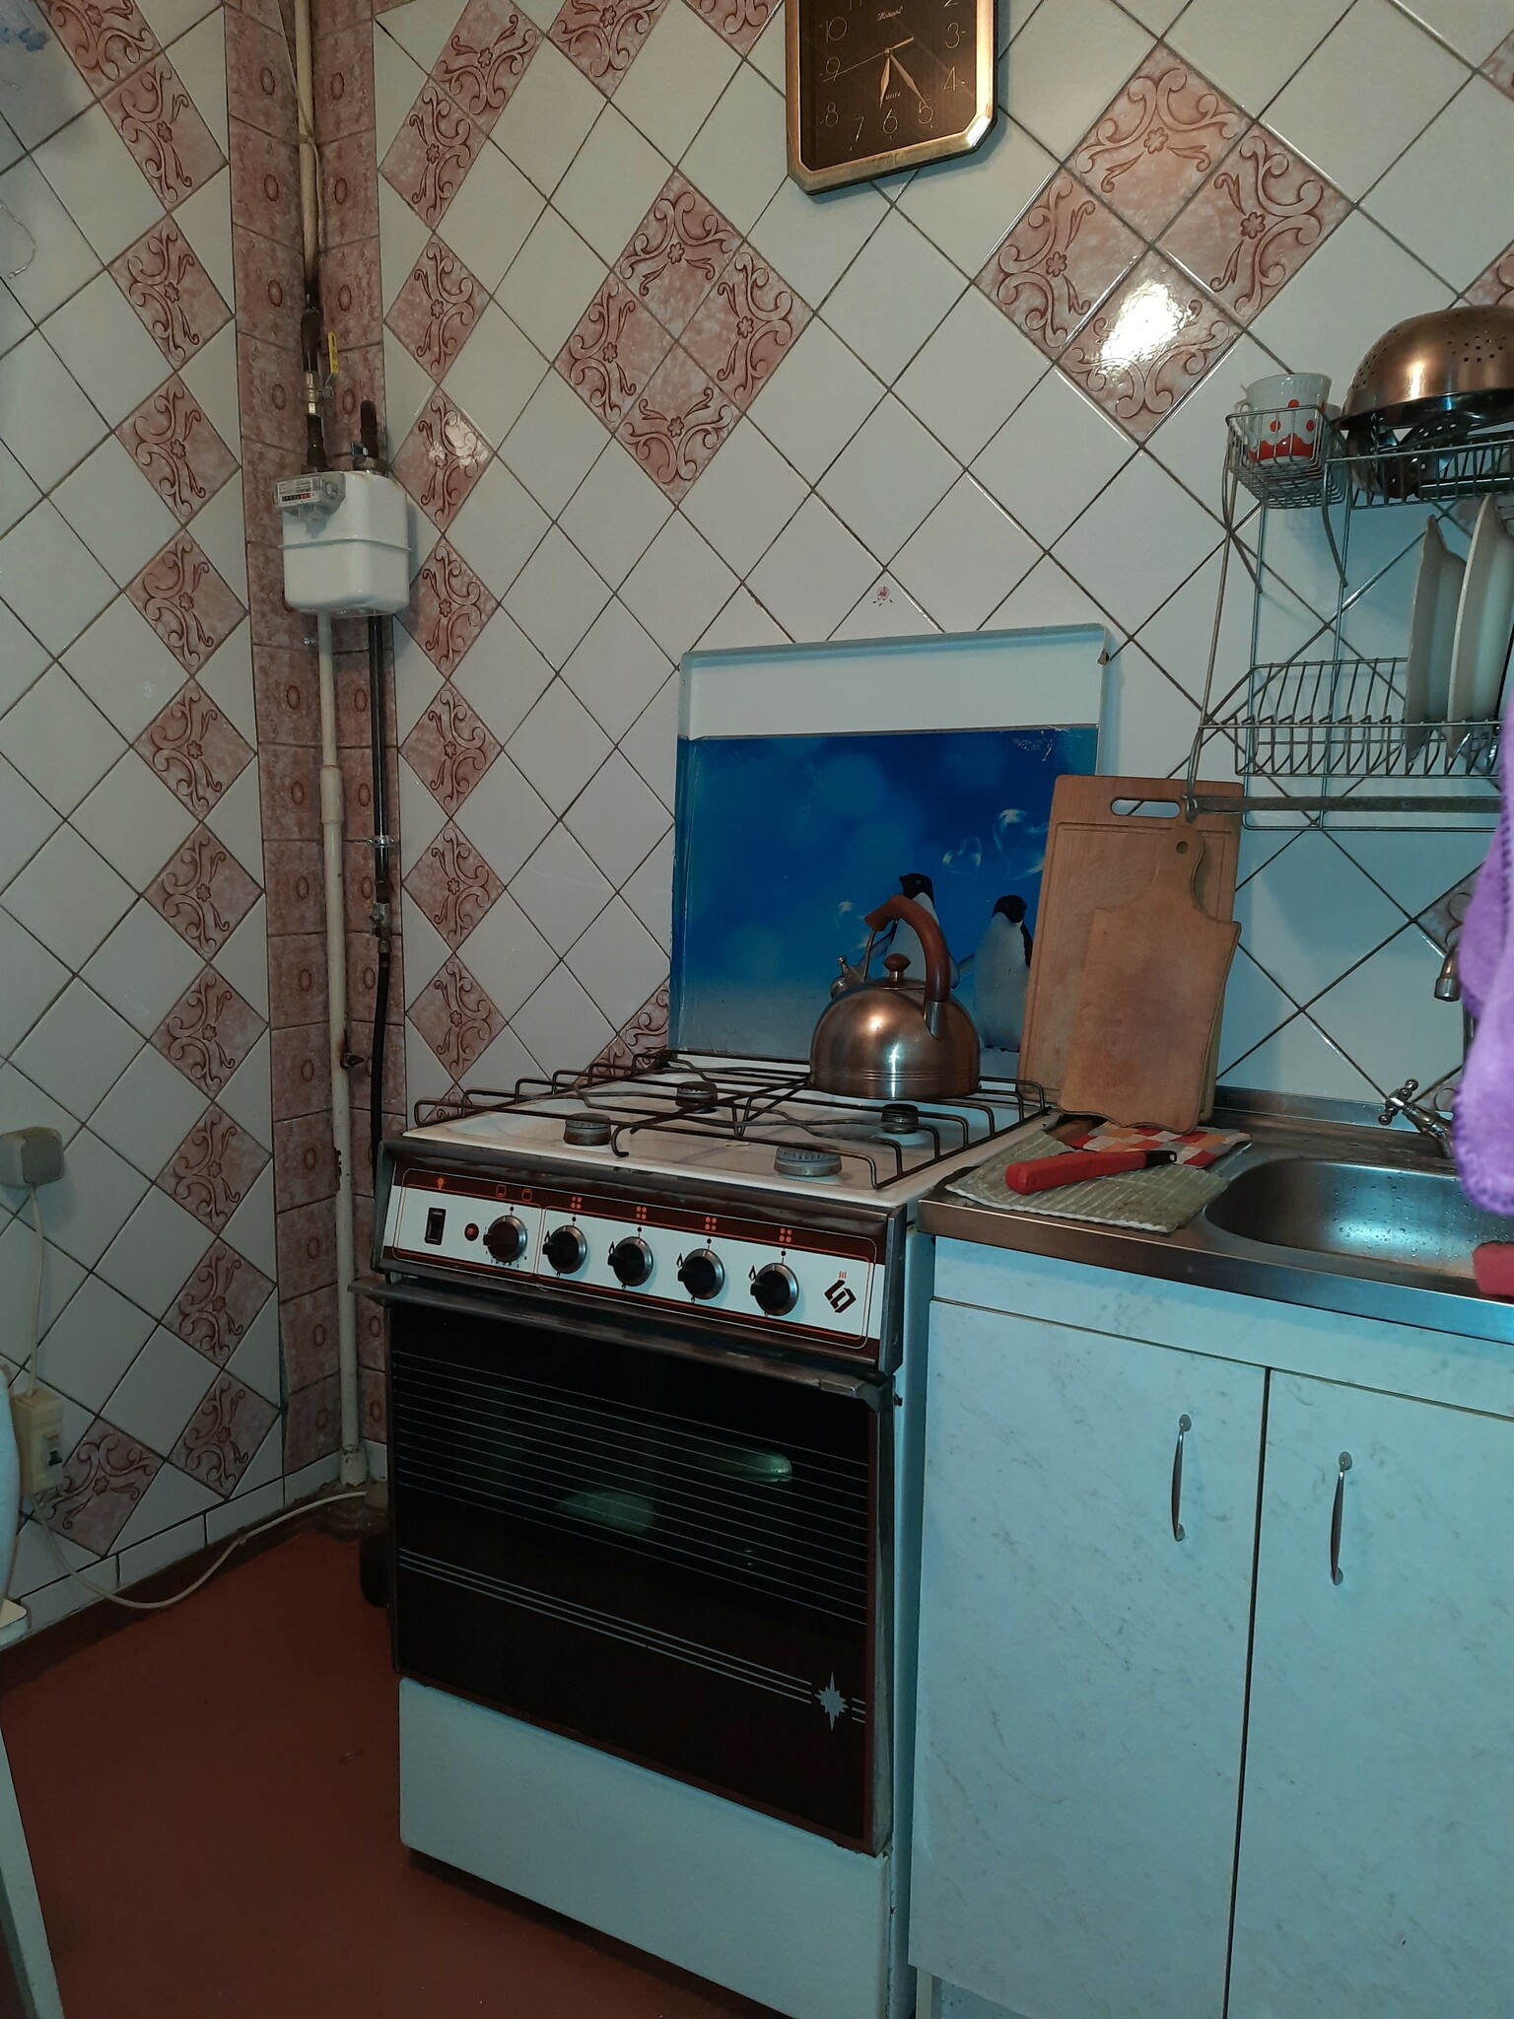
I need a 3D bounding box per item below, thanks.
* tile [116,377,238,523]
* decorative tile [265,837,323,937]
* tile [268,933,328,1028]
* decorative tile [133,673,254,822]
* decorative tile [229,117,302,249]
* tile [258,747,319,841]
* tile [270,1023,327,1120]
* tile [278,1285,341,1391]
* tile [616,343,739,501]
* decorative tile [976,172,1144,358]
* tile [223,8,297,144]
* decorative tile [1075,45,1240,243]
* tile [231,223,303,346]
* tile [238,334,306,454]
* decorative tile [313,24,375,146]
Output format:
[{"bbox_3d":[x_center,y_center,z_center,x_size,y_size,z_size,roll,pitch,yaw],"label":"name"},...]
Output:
[{"bbox_3d":[-0.842,-0.815,2.040,0.010,0.150,0.150,5,54,30],"label":"tile"},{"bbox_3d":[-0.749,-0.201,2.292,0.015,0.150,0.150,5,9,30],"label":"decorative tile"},{"bbox_3d":[-0.750,-0.050,2.310,0.012,0.150,0.148,5,9,30],"label":"tile"},{"bbox_3d":[-0.841,-0.388,2.099,0.010,0.150,0.150,5,53,31],"label":"decorative tile"},{"bbox_3d":[-0.741,-1.254,2.142,0.012,0.151,0.148,5,9,30],"label":"decorative tile"},{"bbox_3d":[-0.747,-0.350,2.272,0.010,0.150,0.150,5,9,30],"label":"tile"},{"bbox_3d":[-0.751,0.100,2.331,0.012,0.151,0.148,5,9,30],"label":"tile"},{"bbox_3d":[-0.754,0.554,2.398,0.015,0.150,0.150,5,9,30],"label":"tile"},{"bbox_3d":[-0.108,-0.803,1.923,0.150,0.150,0.010,51,28,15],"label":"tile"},{"bbox_3d":[0.354,-0.869,1.634,0.150,0.150,0.010,-47,-17,27],"label":"decorative tile"},{"bbox_3d":[-0.740,-1.405,2.120,0.012,0.150,0.148,5,9,30],"label":"tile"},{"bbox_3d":[0.449,-0.968,1.570,0.150,0.150,0.010,51,28,15],"label":"decorative tile"},{"bbox_3d":[-0.745,-1.104,2.163,0.010,0.150,0.150,5,9,30],"label":"tile"},{"bbox_3d":[-0.746,-0.954,2.184,0.010,0.150,0.150,5,9,30],"label":"tile"},{"bbox_3d":[-0.638,-1.414,2.148,0.149,0.149,0.010,5,10,30],"label":"decorative tile"}]

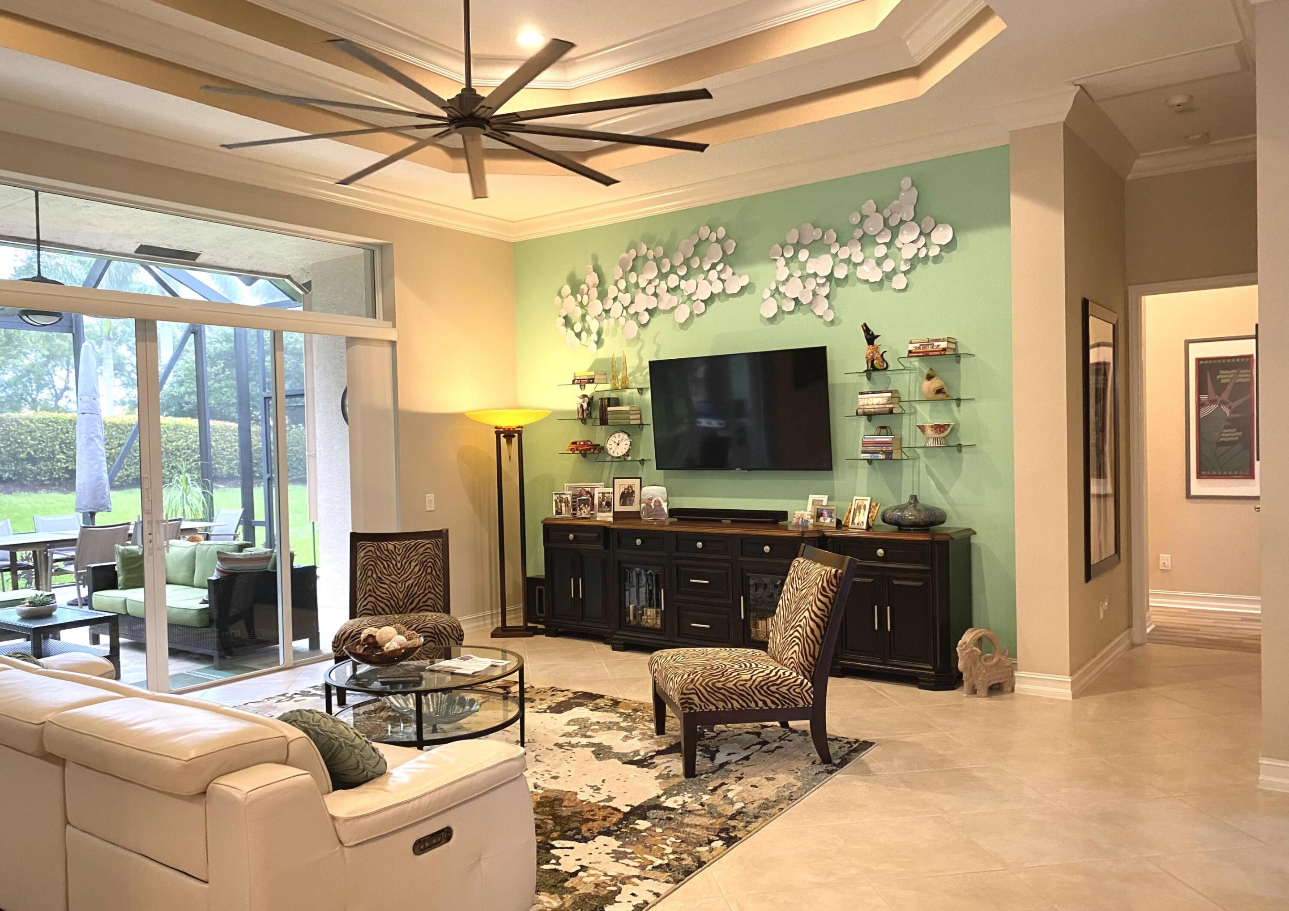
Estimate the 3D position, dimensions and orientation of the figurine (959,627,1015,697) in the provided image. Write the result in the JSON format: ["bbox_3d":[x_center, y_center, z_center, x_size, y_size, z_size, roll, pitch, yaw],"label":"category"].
[{"bbox_3d":[1.983,1.179,5.599,0.309,0.387,0.128,-2,1,-29],"label":"figurine"}]

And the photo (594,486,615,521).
[{"bbox_3d":[-0.285,0.366,7.305,0.166,0.245,0.083,-1,1,22],"label":"photo"}]

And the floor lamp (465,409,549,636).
[{"bbox_3d":[-1.033,0.529,7.600,0.664,1.759,0.664,-1,1,2],"label":"floor lamp"}]

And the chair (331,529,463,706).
[{"bbox_3d":[-1.532,0.965,6.041,0.702,0.947,0.861,-1,1,-11],"label":"chair"}]

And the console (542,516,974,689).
[{"bbox_3d":[0.563,0.930,6.693,3.277,0.913,0.597,-1,1,36],"label":"console"}]

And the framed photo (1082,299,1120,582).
[{"bbox_3d":[2.900,-0.103,6.121,0.036,1.684,0.883,-1,1,36],"label":"framed photo"}]

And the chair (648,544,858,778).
[{"bbox_3d":[0.505,0.941,4.641,0.861,0.947,0.702,-1,1,-10],"label":"chair"}]

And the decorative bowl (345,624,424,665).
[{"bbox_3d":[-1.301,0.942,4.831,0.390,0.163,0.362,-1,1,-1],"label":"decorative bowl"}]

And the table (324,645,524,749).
[{"bbox_3d":[-1.069,1.235,4.720,0.883,0.426,0.883,-1,1,0],"label":"table"}]

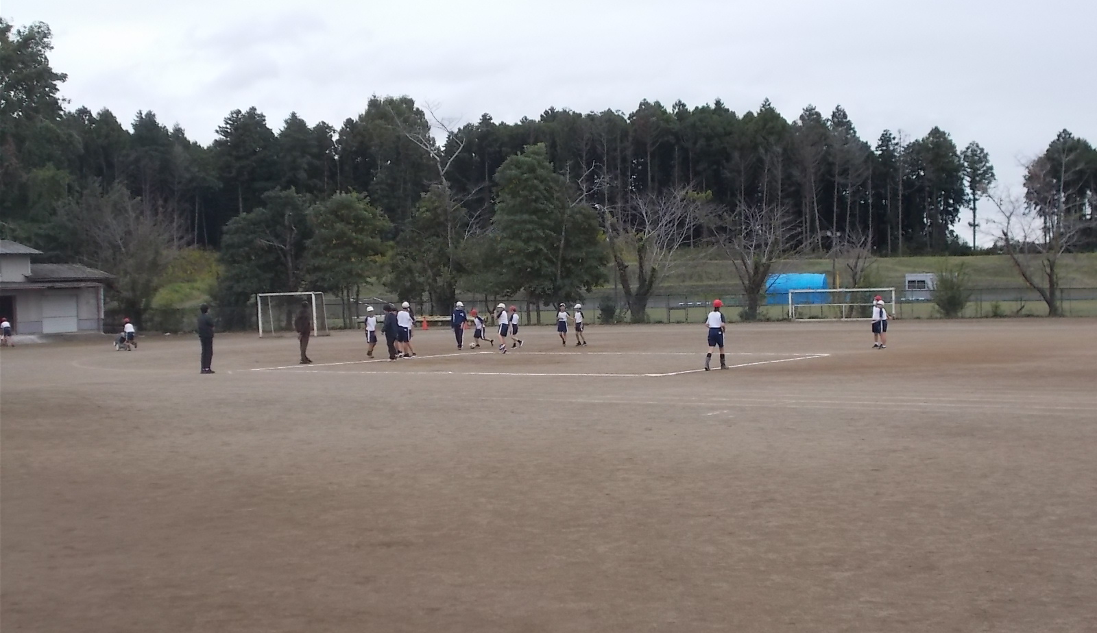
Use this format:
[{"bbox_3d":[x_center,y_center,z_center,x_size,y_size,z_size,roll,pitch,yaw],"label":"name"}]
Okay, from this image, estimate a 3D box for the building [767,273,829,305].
[{"bbox_3d":[21.563,-2.371,137.000,5.590,2.830,3.500,-1,0,12],"label":"building"}]

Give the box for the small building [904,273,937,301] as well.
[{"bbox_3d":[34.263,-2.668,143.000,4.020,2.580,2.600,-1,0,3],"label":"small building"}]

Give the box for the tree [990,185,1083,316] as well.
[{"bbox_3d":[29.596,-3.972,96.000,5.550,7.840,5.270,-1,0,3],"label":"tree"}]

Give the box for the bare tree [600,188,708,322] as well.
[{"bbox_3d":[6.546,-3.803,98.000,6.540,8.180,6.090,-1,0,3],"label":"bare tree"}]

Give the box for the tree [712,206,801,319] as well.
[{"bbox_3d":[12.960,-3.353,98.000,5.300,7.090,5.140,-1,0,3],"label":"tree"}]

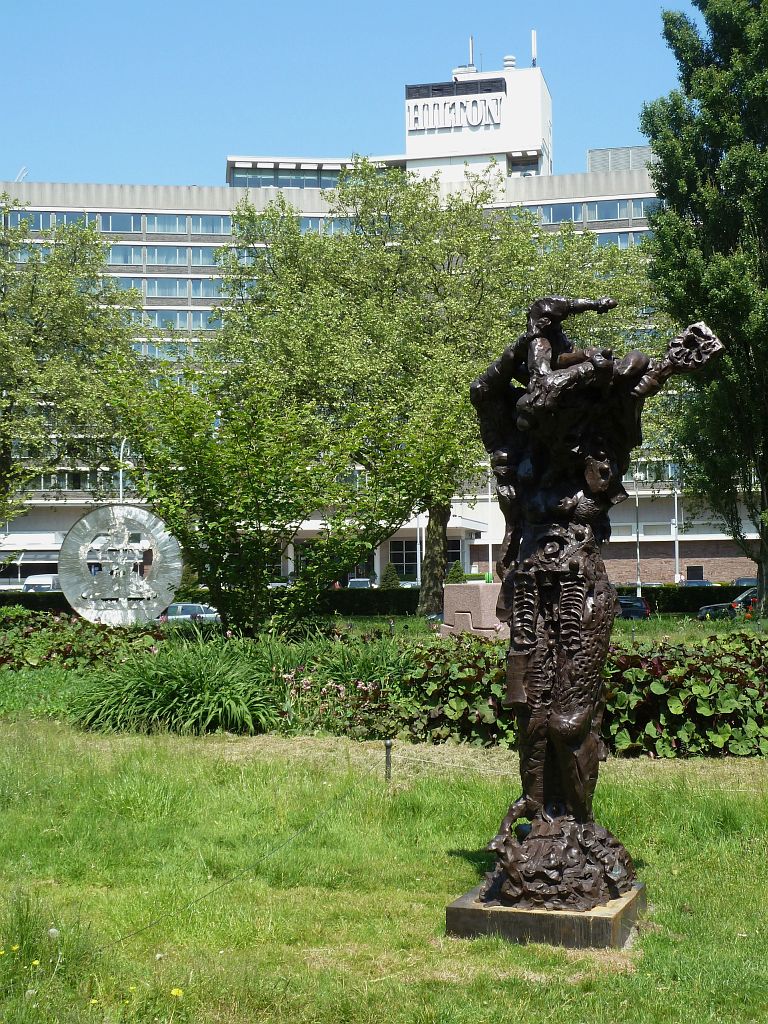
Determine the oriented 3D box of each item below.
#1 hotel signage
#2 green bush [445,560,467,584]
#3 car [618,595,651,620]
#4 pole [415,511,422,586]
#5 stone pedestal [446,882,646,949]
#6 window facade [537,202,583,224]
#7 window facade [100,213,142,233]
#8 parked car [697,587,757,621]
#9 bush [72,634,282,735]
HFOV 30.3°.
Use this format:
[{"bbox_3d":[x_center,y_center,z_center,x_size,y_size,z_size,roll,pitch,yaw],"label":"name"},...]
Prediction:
[{"bbox_3d":[6.524,-36.450,130.463,8.600,2.300,0.400,-1,-3,11],"label":"hotel signage"},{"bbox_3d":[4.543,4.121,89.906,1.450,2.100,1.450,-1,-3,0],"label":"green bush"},{"bbox_3d":[7.547,3.926,53.265,4.600,1.460,1.800,-1,-3,0],"label":"car"},{"bbox_3d":[2.000,2.178,82.004,0.300,6.850,0.300,-1,-3,0],"label":"pole"},{"bbox_3d":[0.788,1.893,6.755,0.770,0.133,0.730,-2,-3,21],"label":"stone pedestal"},{"bbox_3d":[15.273,-25.839,123.218,3.980,1.800,0.200,-1,-3,11],"label":"window facade"},{"bbox_3d":[-23.026,-25.397,124.671,3.690,1.730,0.200,0,-3,-7],"label":"window facade"},{"bbox_3d":[13.043,3.330,48.786,4.400,1.580,1.800,-1,-3,0],"label":"parked car"},{"bbox_3d":[-2.399,1.987,16.528,2.300,1.000,1.700,-1,-3,0],"label":"bush"}]

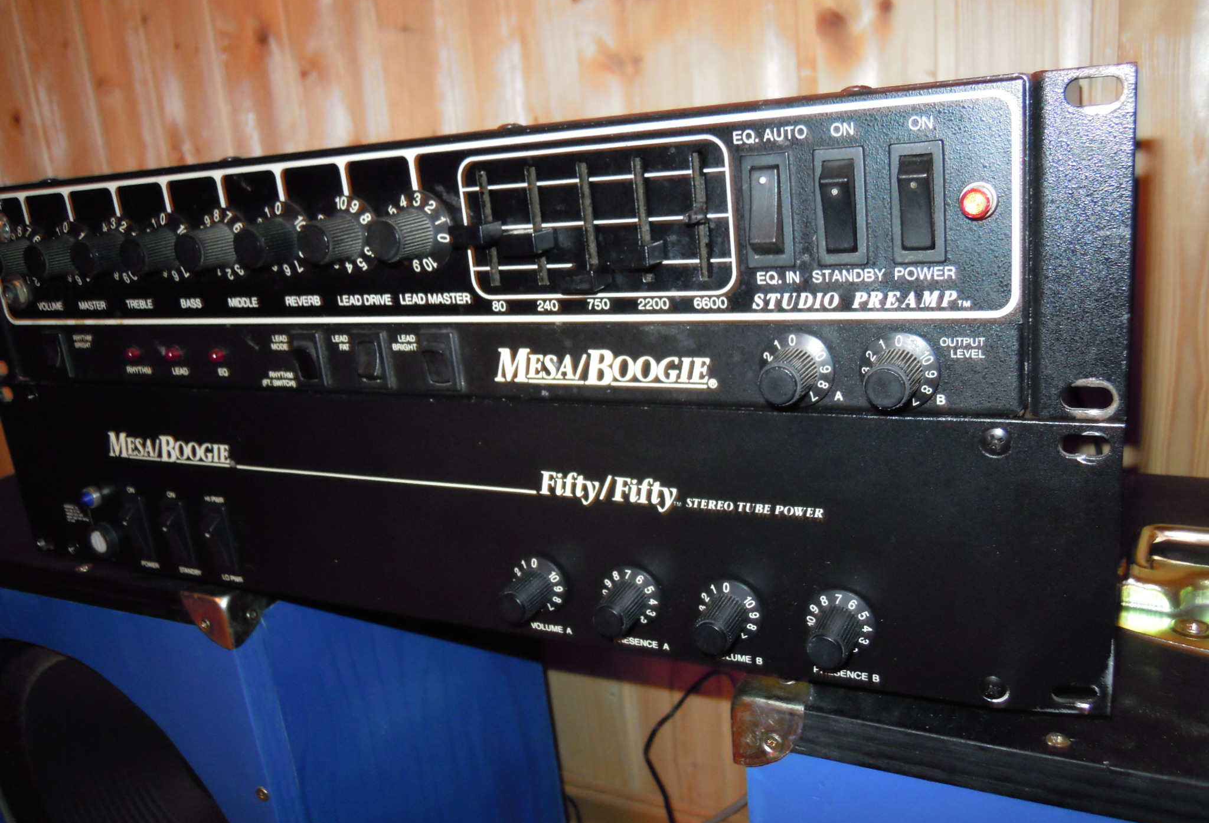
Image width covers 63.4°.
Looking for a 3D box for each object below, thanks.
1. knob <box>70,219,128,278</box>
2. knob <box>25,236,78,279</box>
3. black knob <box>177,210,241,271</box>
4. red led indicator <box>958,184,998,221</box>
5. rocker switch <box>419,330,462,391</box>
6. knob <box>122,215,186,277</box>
[{"bbox_3d":[-0.201,-0.063,0.394,0.028,0.028,0.019,2,18,27],"label":"knob"},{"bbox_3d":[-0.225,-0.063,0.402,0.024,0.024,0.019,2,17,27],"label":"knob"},{"bbox_3d":[-0.146,-0.060,0.361,0.028,0.028,0.019,2,17,27],"label":"black knob"},{"bbox_3d":[0.096,-0.054,0.250,0.009,0.009,0.007,2,18,27],"label":"red led indicator"},{"bbox_3d":[-0.059,-0.017,0.345,0.015,0.021,0.005,2,18,27],"label":"rocker switch"},{"bbox_3d":[-0.175,-0.062,0.381,0.028,0.028,0.019,2,18,27],"label":"knob"}]

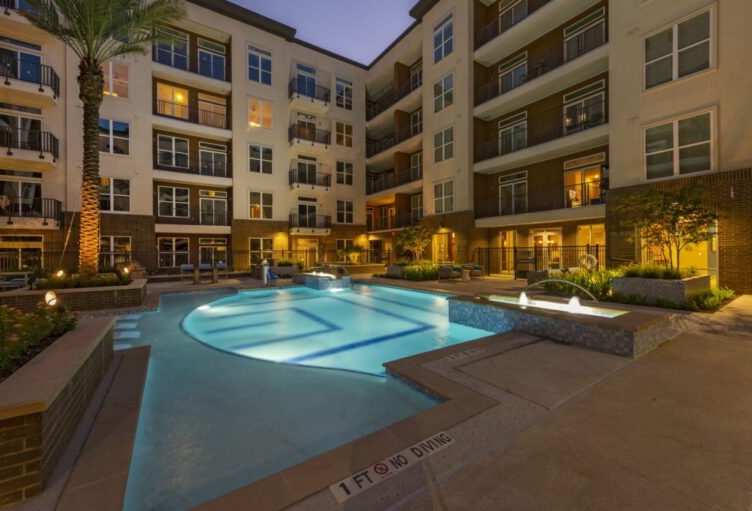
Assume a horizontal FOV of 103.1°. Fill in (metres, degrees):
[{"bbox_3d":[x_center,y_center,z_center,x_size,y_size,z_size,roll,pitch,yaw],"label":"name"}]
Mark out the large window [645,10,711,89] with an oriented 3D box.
[{"bbox_3d":[10.883,-7.350,10.804,0.120,1.950,1.710,-1,1,-34],"label":"large window"}]

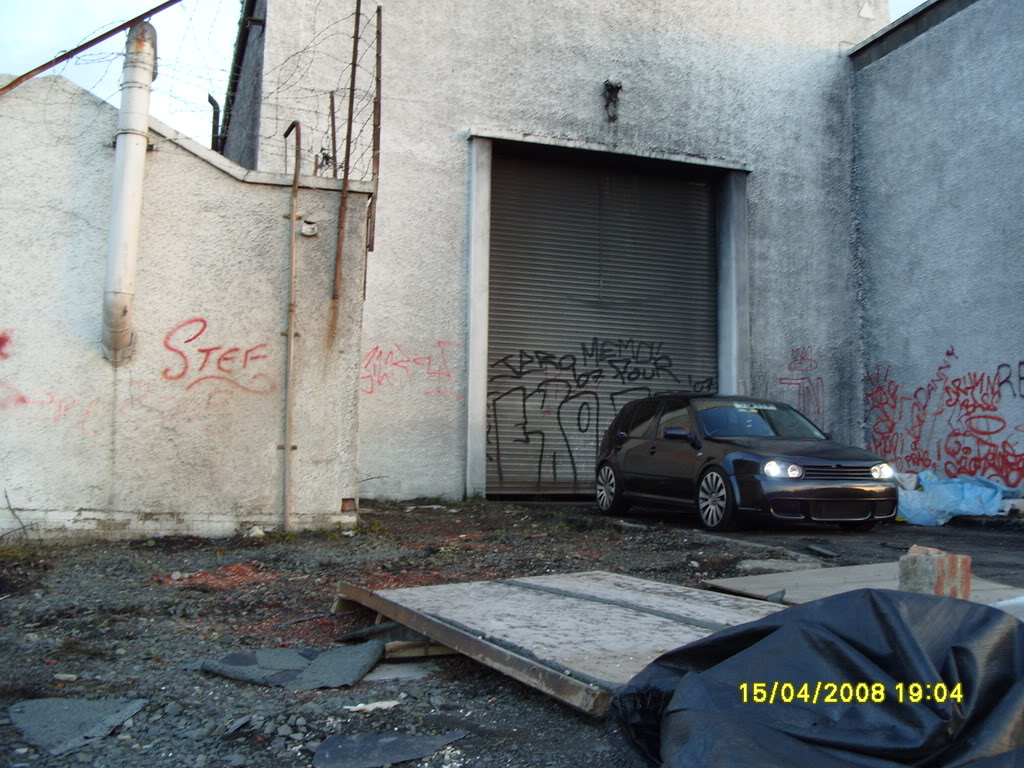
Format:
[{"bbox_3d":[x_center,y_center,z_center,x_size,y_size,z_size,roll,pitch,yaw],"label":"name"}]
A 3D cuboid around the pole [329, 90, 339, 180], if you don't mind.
[{"bbox_3d":[-1.631,-2.285,9.495,0.040,0.853,0.040,-1,-6,-17],"label":"pole"}]

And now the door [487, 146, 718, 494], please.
[{"bbox_3d":[1.292,-0.852,14.575,3.578,4.818,0.100,3,-7,-17],"label":"door"}]

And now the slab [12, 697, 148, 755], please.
[{"bbox_3d":[-1.067,0.807,2.412,0.340,0.030,0.500,2,-6,-11],"label":"slab"}]

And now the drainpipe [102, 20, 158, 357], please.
[{"bbox_3d":[-3.194,-1.599,8.647,0.270,2.906,0.550,3,-7,-17],"label":"drainpipe"}]

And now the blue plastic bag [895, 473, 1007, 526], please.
[{"bbox_3d":[4.893,1.261,11.500,1.250,0.580,0.950,1,-7,0],"label":"blue plastic bag"}]

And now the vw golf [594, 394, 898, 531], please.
[{"bbox_3d":[2.315,0.796,11.159,1.760,1.420,4.150,3,-4,-18],"label":"vw golf"}]

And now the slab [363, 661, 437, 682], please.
[{"bbox_3d":[-0.332,0.890,3.153,0.210,0.030,0.370,0,-5,5],"label":"slab"}]

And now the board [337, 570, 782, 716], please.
[{"bbox_3d":[0.244,0.805,3.612,1.071,0.065,2.412,-1,-5,-22],"label":"board"}]

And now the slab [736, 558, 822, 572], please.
[{"bbox_3d":[1.663,1.159,6.467,0.520,0.060,0.750,0,-6,9],"label":"slab"}]

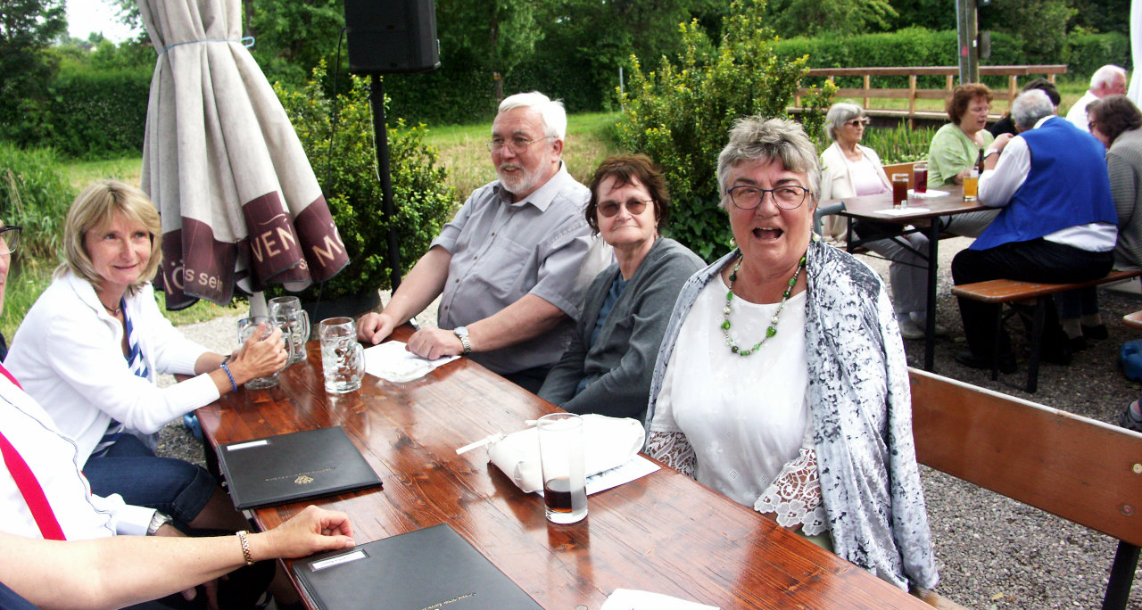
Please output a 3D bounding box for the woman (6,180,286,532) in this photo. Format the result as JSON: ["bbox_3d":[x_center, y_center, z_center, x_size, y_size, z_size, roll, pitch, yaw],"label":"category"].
[{"bbox_3d":[-1.030,0.352,2.253,0.660,1.270,0.500,-6,13,-16],"label":"woman"}]

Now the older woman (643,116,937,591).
[{"bbox_3d":[0.351,0.341,1.819,0.540,1.360,0.660,5,15,31],"label":"older woman"}]

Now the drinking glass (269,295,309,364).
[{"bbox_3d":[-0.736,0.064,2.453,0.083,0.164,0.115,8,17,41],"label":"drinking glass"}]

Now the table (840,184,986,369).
[{"bbox_3d":[2.179,-0.216,4.861,2.200,0.770,0.719,-10,15,-27],"label":"table"}]

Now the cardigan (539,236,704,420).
[{"bbox_3d":[0.100,0.137,2.201,0.430,0.580,0.500,-14,17,-40],"label":"cardigan"}]

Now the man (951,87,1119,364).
[{"bbox_3d":[2.348,-0.377,4.652,0.600,1.350,0.780,-11,15,-32],"label":"man"}]

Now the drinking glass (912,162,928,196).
[{"bbox_3d":[2.054,-0.724,5.427,0.075,0.175,0.075,-3,13,0],"label":"drinking glass"}]

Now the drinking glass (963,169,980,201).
[{"bbox_3d":[1.919,-0.577,4.434,0.067,0.155,0.067,-3,13,0],"label":"drinking glass"}]

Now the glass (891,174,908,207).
[{"bbox_3d":[1.765,-0.603,4.952,0.077,0.172,0.077,-3,13,0],"label":"glass"}]

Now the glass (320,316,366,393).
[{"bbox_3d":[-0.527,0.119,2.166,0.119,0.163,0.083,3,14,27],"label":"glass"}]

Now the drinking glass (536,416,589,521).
[{"bbox_3d":[-0.011,0.256,1.446,0.072,0.157,0.072,-3,13,0],"label":"drinking glass"}]

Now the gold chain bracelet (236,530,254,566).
[{"bbox_3d":[-0.477,0.355,1.350,0.017,0.051,0.059,-12,15,-16],"label":"gold chain bracelet"}]

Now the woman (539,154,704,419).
[{"bbox_3d":[0.013,0.298,2.193,0.700,1.270,0.480,-14,17,-40],"label":"woman"}]

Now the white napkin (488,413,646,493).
[{"bbox_3d":[-0.012,0.269,1.763,0.275,0.050,0.200,-10,14,-29],"label":"white napkin"}]

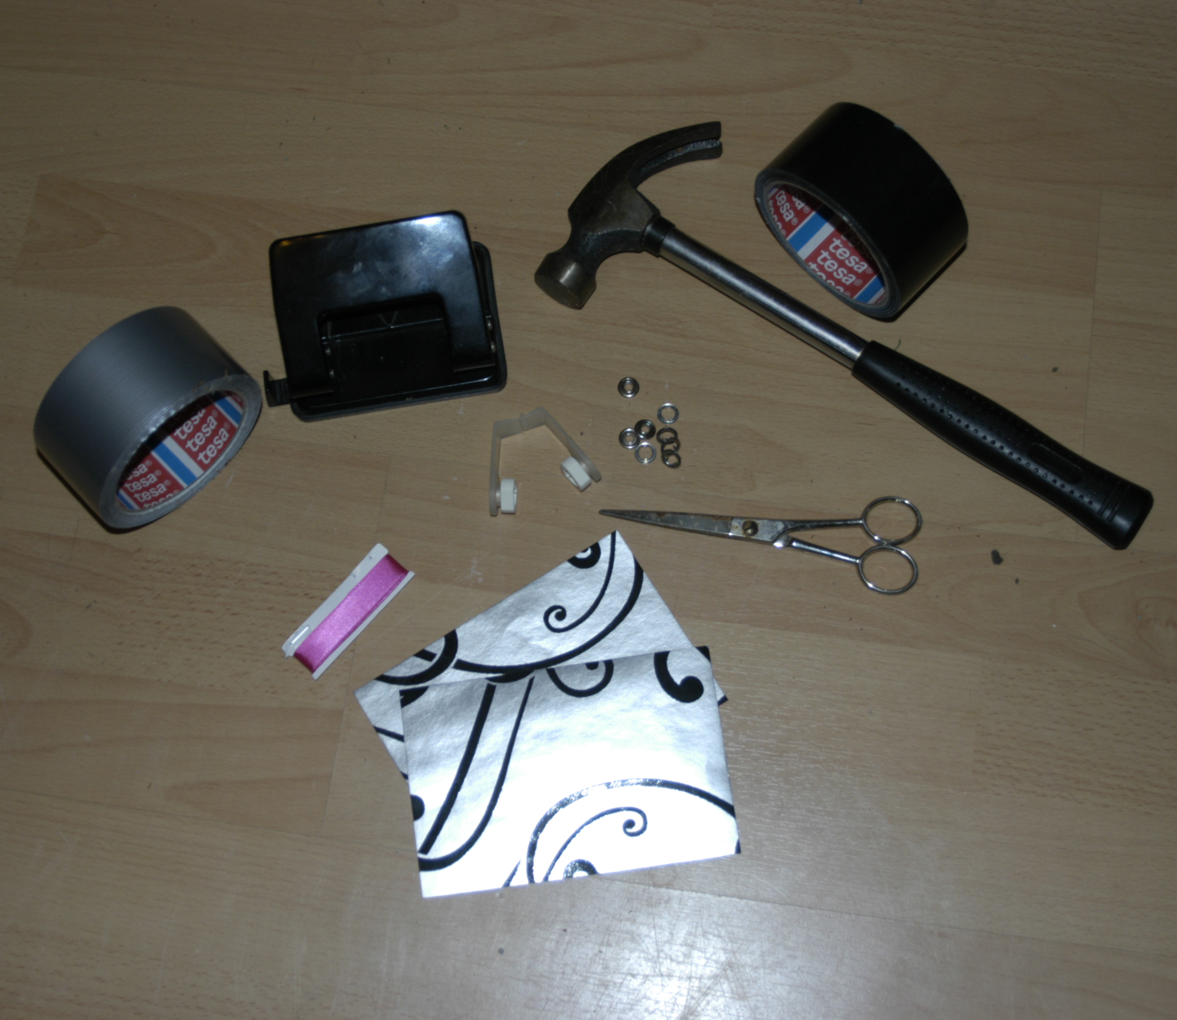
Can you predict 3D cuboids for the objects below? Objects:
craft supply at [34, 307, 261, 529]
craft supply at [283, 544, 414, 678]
[{"bbox_3d":[-0.213,-0.044,0.870,0.099,0.099,0.049,-44,76,-9],"label":"craft supply"},{"bbox_3d":[-0.118,0.050,0.881,0.021,0.013,0.072,40,80,13],"label":"craft supply"}]

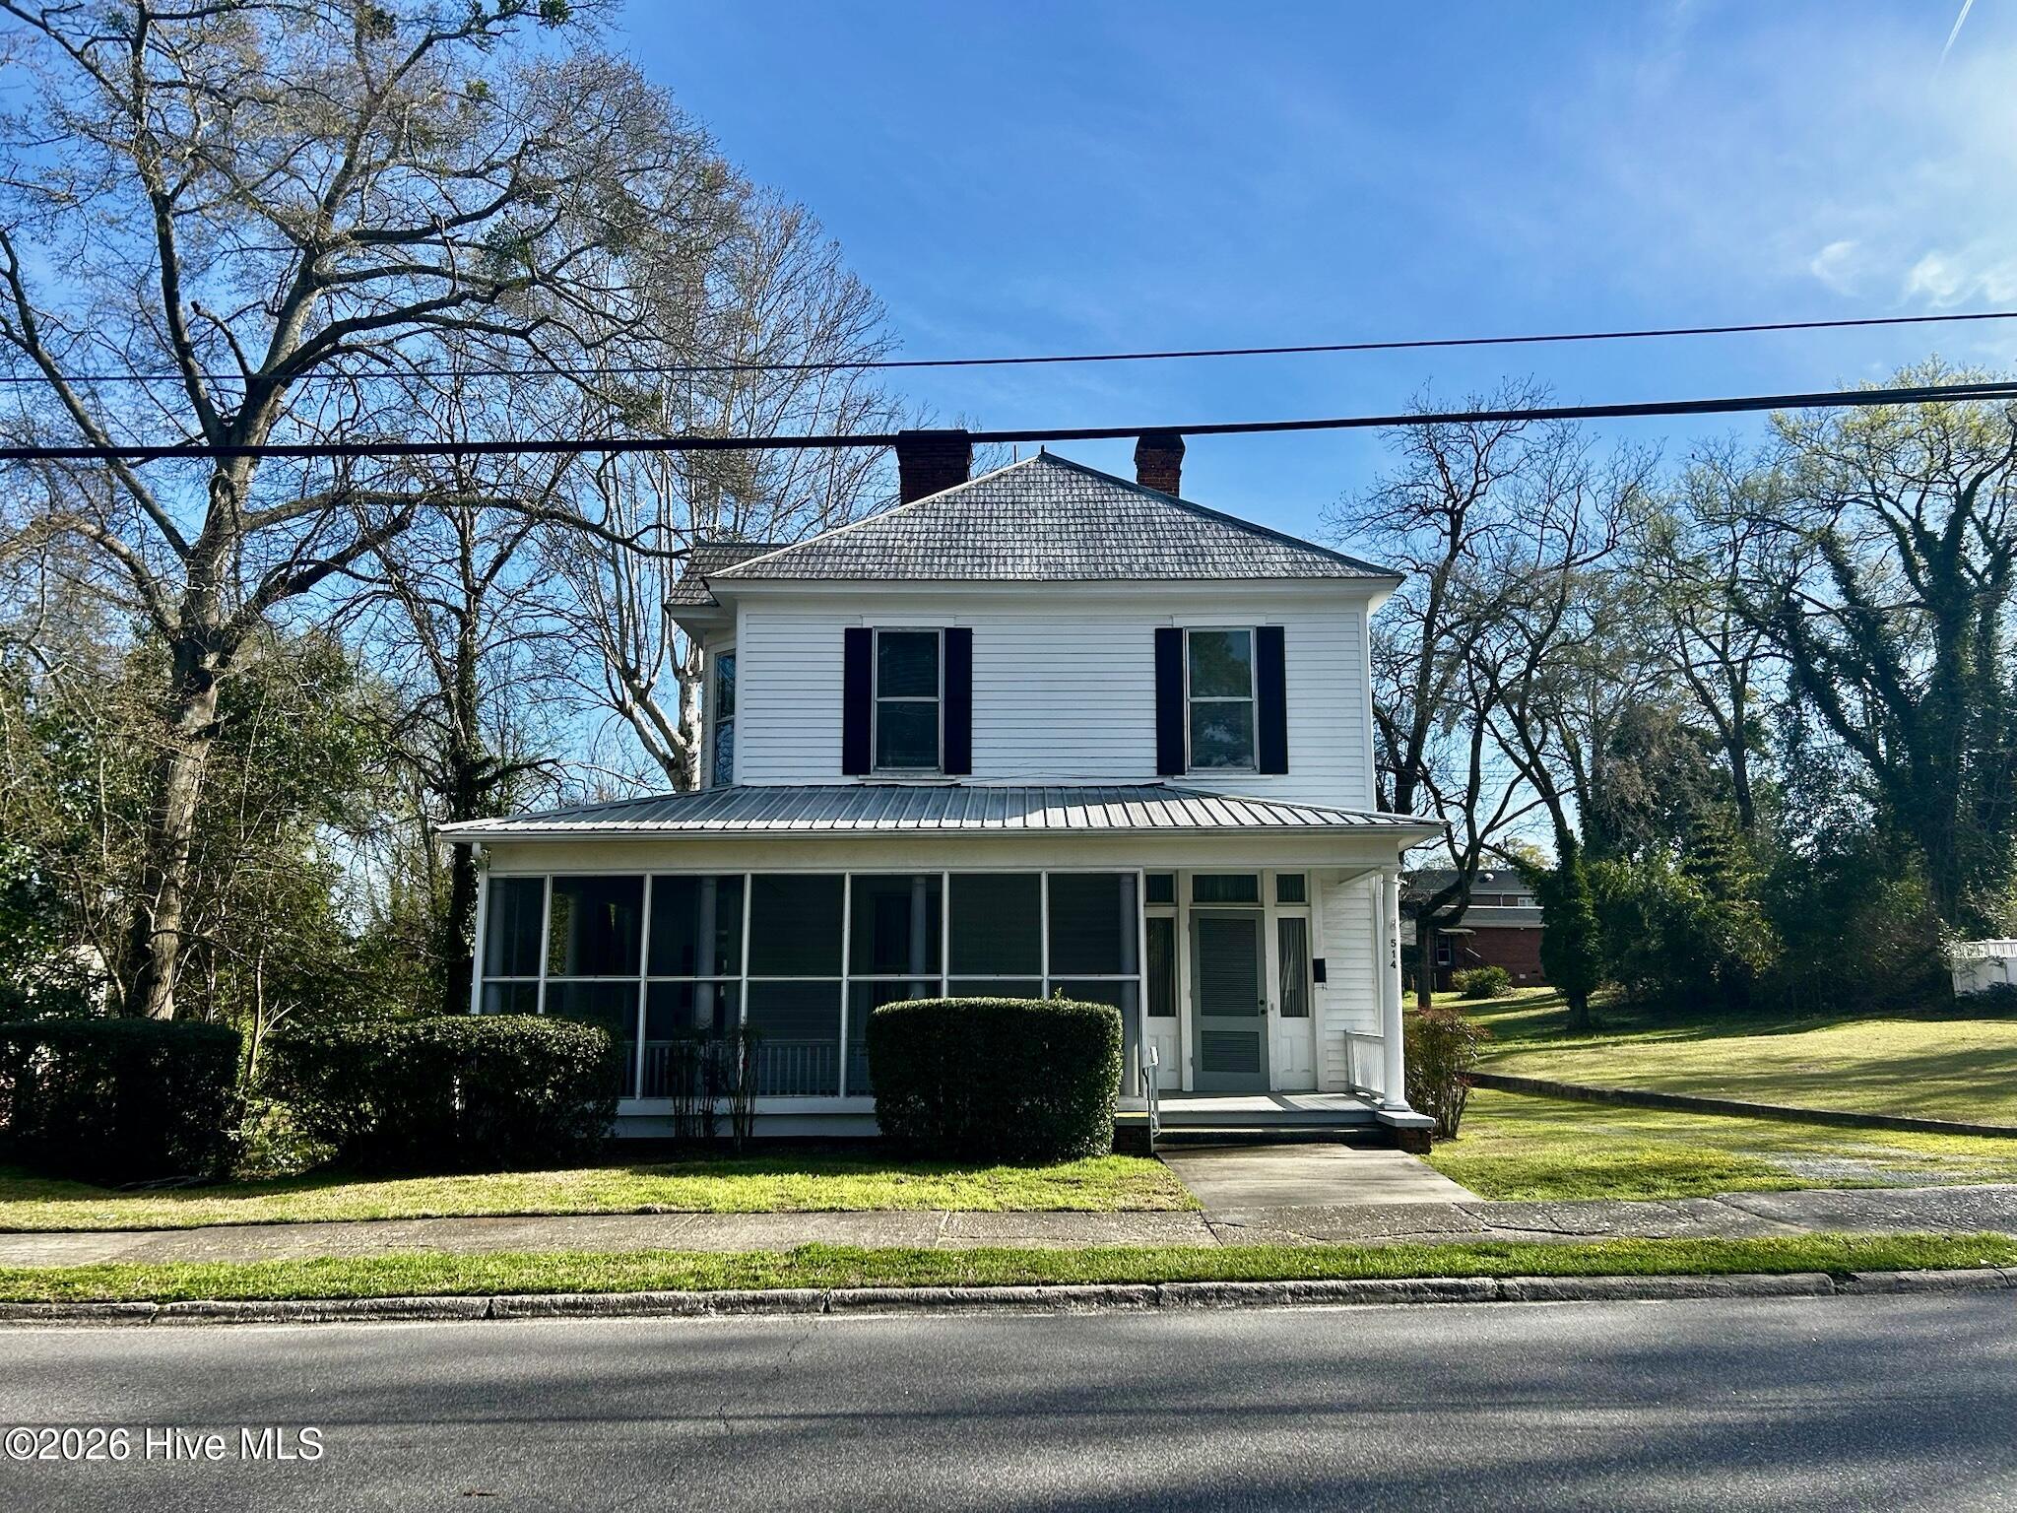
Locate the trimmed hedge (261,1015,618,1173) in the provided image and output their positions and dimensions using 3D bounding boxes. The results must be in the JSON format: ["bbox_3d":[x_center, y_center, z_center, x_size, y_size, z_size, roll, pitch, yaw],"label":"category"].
[{"bbox_3d":[-5.375,3.161,14.471,3.251,1.420,1.350,0,-9,3],"label":"trimmed hedge"}]

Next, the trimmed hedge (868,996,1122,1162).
[{"bbox_3d":[-0.115,3.003,14.203,2.312,1.530,1.250,0,-9,3],"label":"trimmed hedge"}]

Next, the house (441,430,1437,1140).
[{"bbox_3d":[-0.248,-0.409,21.966,10.400,10.670,13.000,0,-9,3],"label":"house"}]

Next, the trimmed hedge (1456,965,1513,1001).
[{"bbox_3d":[17.788,8.452,56.626,2.240,1.320,1.800,0,-9,3],"label":"trimmed hedge"}]

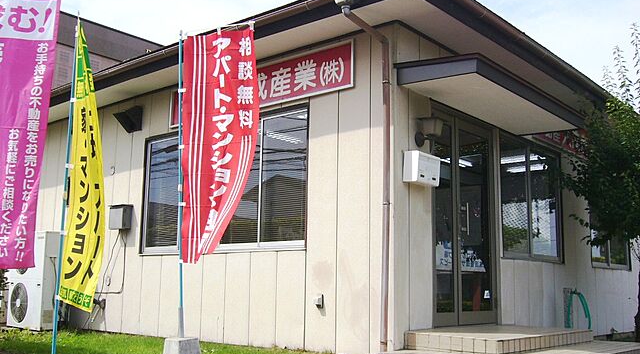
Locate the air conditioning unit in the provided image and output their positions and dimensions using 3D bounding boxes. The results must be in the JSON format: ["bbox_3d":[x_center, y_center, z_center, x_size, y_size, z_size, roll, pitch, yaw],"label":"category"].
[{"bbox_3d":[-3.850,1.412,8.841,0.950,1.290,0.300,-7,-12,40],"label":"air conditioning unit"}]

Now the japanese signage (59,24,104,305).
[{"bbox_3d":[-1.442,-0.090,3.913,0.170,1.740,0.520,7,-11,-35],"label":"japanese signage"}]

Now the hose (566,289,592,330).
[{"bbox_3d":[3.243,1.681,8.086,0.300,0.560,0.240,-7,-12,40],"label":"hose"}]

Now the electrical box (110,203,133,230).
[{"bbox_3d":[-2.600,0.522,8.440,0.300,0.300,0.160,-7,-12,40],"label":"electrical box"}]

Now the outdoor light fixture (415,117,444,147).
[{"bbox_3d":[1.050,-0.437,6.212,0.210,0.260,0.150,-7,-12,40],"label":"outdoor light fixture"}]

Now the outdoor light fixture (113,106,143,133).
[{"bbox_3d":[-2.418,-0.734,8.207,0.260,0.320,0.200,-7,-12,40],"label":"outdoor light fixture"}]

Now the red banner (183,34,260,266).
[{"bbox_3d":[-0.763,-0.245,4.905,0.600,1.800,0.180,-6,-11,38],"label":"red banner"}]

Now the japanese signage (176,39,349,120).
[{"bbox_3d":[-0.697,-0.913,6.833,2.721,0.457,0.080,-7,-12,40],"label":"japanese signage"}]

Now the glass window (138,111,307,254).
[{"bbox_3d":[-1.142,0.118,7.091,2.709,1.440,0.100,-7,-12,40],"label":"glass window"}]

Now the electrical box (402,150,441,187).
[{"bbox_3d":[0.925,-0.063,5.848,0.150,0.270,0.366,-7,-12,40],"label":"electrical box"}]

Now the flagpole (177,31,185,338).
[{"bbox_3d":[-1.058,0.015,4.945,0.036,2.400,0.036,-9,-12,39],"label":"flagpole"}]

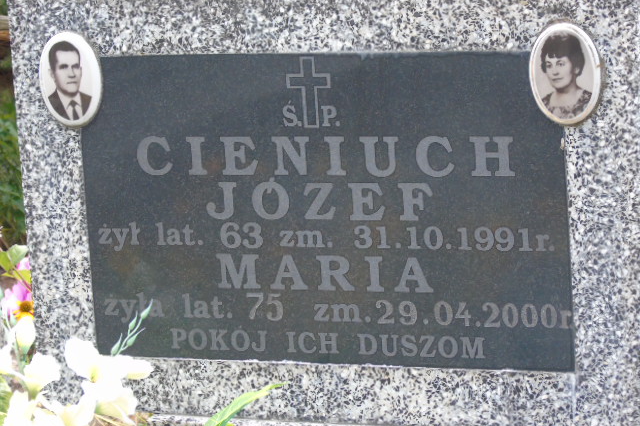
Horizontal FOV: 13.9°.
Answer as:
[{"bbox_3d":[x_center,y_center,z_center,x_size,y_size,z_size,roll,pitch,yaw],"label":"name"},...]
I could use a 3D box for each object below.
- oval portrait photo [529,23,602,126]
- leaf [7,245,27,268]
[{"bbox_3d":[0.273,-0.155,2.921,0.082,0.114,0.012,1,9,22],"label":"oval portrait photo"},{"bbox_3d":[-0.388,0.055,3.370,0.028,0.030,0.014,-5,11,-6],"label":"leaf"}]

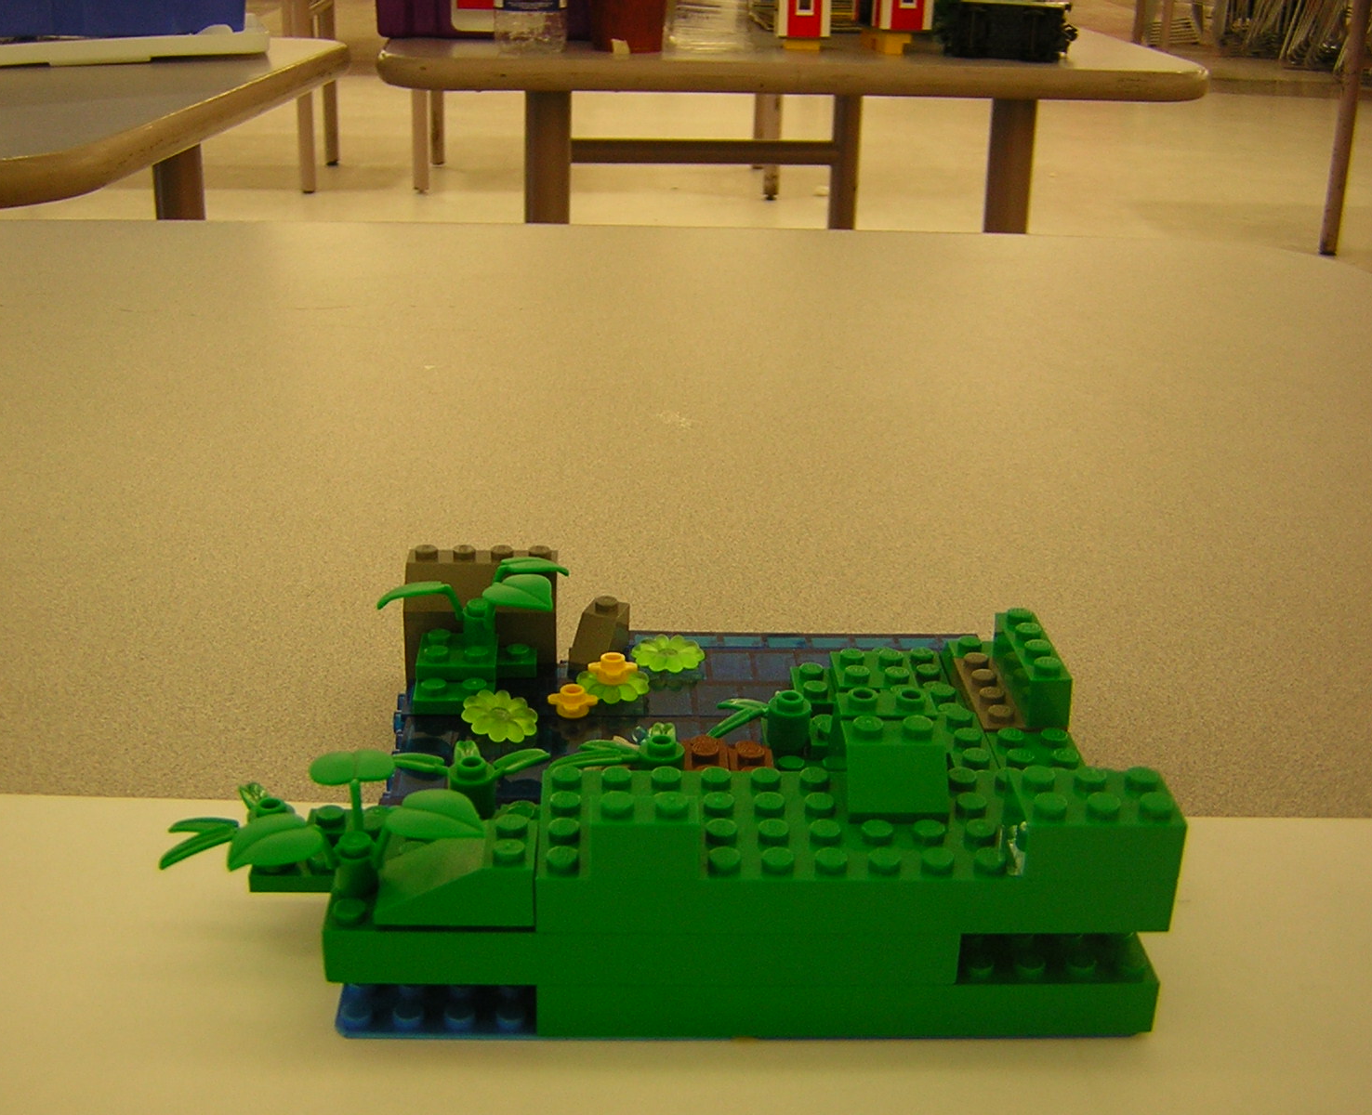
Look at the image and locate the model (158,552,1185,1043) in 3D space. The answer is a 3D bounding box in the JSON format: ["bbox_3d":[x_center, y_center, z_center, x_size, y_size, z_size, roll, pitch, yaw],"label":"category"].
[{"bbox_3d":[-0.007,0.030,0.315,0.157,0.044,0.128,1,23,-3],"label":"model"}]

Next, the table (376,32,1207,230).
[{"bbox_3d":[0.031,-0.311,2.167,0.762,0.740,1.220,-1,23,-7],"label":"table"}]

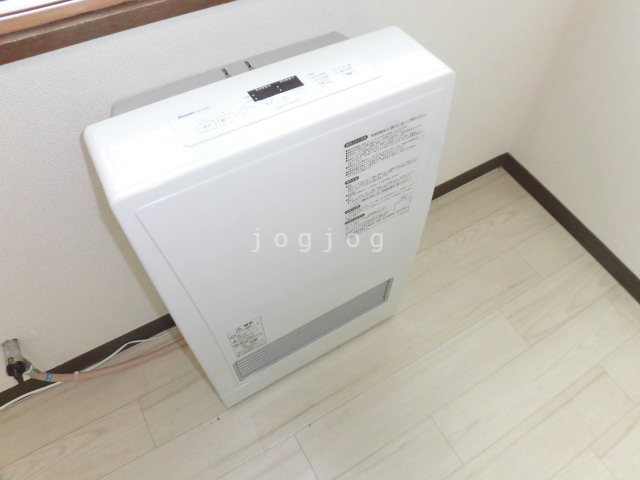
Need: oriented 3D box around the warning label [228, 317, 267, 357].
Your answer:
[{"bbox_3d":[-0.130,0.179,0.805,0.062,0.103,0.002,-25,55,-17],"label":"warning label"}]

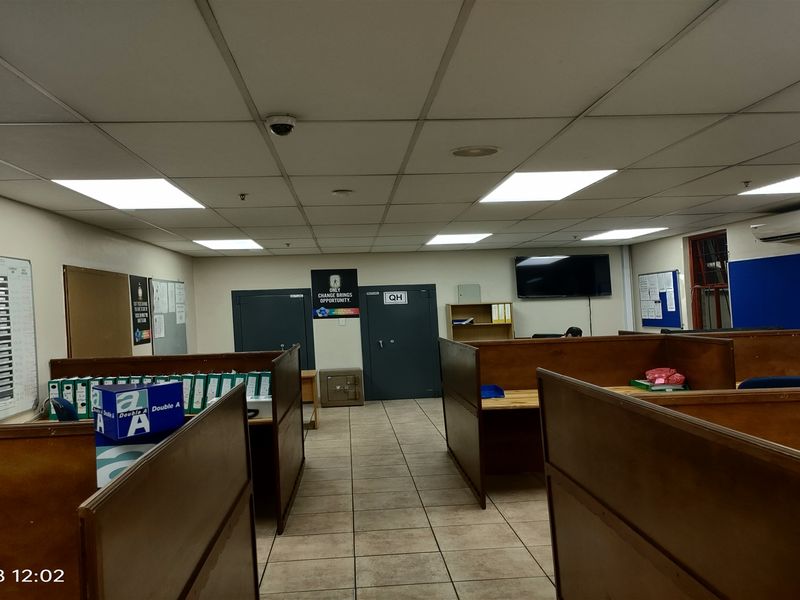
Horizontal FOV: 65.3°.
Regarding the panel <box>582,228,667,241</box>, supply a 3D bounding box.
[{"bbox_3d":[3.078,-0.923,8.633,0.706,0.069,1.205,-2,-1,-4],"label":"panel"}]

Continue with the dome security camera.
[{"bbox_3d":[-0.533,-0.774,2.811,0.125,0.078,0.125,-2,-1,-4],"label":"dome security camera"}]

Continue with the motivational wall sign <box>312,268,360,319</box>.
[{"bbox_3d":[-1.002,-0.088,9.731,0.713,0.764,0.029,-2,-1,-4],"label":"motivational wall sign"}]

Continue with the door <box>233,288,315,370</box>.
[{"bbox_3d":[-1.934,0.747,9.676,1.214,1.799,0.137,-2,-1,-4],"label":"door"}]

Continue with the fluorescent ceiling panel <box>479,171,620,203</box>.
[{"bbox_3d":[1.084,-0.883,4.798,0.715,0.069,1.176,-2,-1,-4],"label":"fluorescent ceiling panel"}]

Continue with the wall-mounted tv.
[{"bbox_3d":[2.600,-0.370,9.942,1.518,0.641,0.098,-2,-1,-4],"label":"wall-mounted tv"}]

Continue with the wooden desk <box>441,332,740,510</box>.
[{"bbox_3d":[1.420,0.895,5.348,1.891,1.133,1.666,-2,-1,-4],"label":"wooden desk"}]

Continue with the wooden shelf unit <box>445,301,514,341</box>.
[{"bbox_3d":[1.266,0.788,9.736,0.980,1.454,0.304,-2,-1,-4],"label":"wooden shelf unit"}]

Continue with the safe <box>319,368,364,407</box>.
[{"bbox_3d":[-0.873,1.335,9.489,0.637,0.532,0.470,-2,-1,-4],"label":"safe"}]

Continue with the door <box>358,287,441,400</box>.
[{"bbox_3d":[0.012,0.673,9.818,1.212,1.790,0.137,-2,-1,-4],"label":"door"}]

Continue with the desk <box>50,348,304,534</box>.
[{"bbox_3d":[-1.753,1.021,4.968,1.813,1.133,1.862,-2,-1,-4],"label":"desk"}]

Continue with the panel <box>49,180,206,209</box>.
[{"bbox_3d":[-1.861,-0.766,4.455,0.686,0.069,1.137,-2,-1,-4],"label":"panel"}]

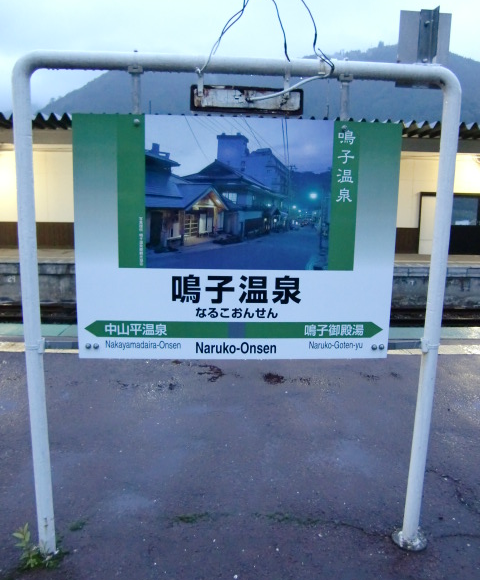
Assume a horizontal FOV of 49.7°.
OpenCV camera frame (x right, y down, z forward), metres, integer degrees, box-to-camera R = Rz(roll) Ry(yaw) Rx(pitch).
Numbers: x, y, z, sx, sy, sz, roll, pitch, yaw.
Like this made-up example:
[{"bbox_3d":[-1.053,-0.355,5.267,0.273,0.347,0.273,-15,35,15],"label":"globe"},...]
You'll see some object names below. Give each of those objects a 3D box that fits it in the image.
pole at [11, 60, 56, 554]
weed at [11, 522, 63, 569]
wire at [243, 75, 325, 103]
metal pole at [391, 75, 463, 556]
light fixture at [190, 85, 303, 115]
[{"bbox_3d":[-0.780,0.149,1.962,0.064,1.930,0.064,0,11,-4],"label":"pole"},{"bbox_3d":[-0.819,1.019,2.115,0.205,0.165,0.160,0,11,-4],"label":"weed"},{"bbox_3d":[0.163,-0.712,1.817,0.270,0.100,0.040,0,11,-4],"label":"wire"},{"bbox_3d":[0.759,0.159,2.071,0.066,1.940,0.066,0,11,-4],"label":"metal pole"},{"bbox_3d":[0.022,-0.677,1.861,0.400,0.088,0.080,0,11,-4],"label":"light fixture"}]

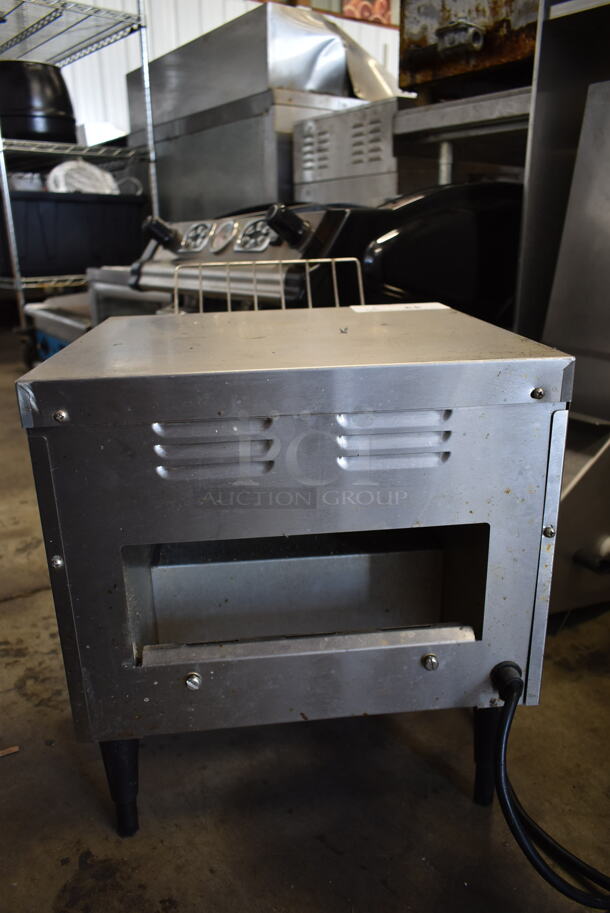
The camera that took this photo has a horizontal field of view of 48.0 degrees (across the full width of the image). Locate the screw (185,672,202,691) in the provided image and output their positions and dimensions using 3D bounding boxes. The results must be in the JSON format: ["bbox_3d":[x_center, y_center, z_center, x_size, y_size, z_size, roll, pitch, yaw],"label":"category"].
[{"bbox_3d":[-0.084,0.170,0.519,0.012,0.012,0.005,-3,19,-4],"label":"screw"}]

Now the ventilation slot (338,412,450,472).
[{"bbox_3d":[0.061,-0.011,0.468,0.081,0.041,0.007,-3,19,-4],"label":"ventilation slot"}]

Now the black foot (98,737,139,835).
[{"bbox_3d":[-0.153,0.267,0.573,0.036,0.114,0.036,-3,19,-4],"label":"black foot"}]

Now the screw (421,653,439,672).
[{"bbox_3d":[0.097,0.159,0.530,0.012,0.012,0.005,-3,19,-4],"label":"screw"}]

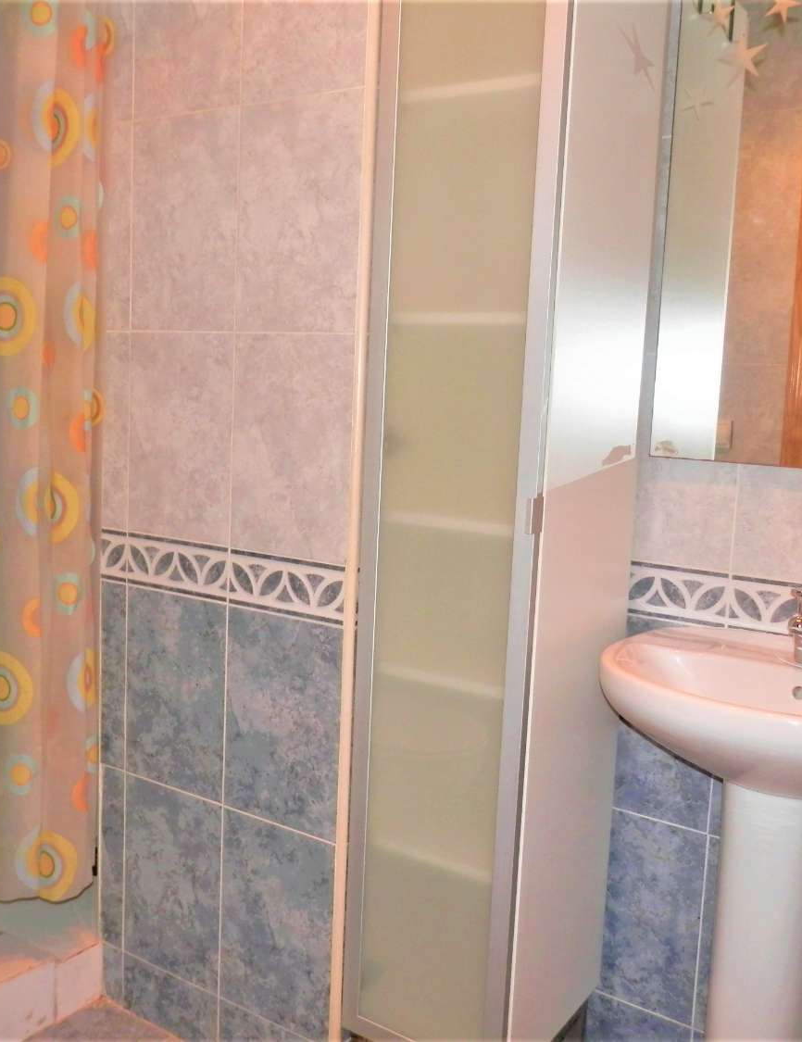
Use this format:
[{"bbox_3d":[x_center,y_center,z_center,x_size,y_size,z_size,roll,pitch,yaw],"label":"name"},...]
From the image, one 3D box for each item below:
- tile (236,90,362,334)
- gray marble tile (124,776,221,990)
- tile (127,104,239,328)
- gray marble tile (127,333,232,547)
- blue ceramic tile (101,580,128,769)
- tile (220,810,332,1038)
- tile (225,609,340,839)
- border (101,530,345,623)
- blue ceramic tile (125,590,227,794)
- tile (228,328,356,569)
[{"bbox_3d":[-0.161,-0.476,1.571,0.239,0.357,0.010,7,8,32],"label":"tile"},{"bbox_3d":[-0.418,0.663,1.844,0.243,0.357,0.010,7,8,32],"label":"gray marble tile"},{"bbox_3d":[-0.373,-0.510,1.731,0.250,0.365,0.010,7,8,32],"label":"tile"},{"bbox_3d":[-0.382,-0.145,1.743,0.243,0.357,0.010,7,8,32],"label":"gray marble tile"},{"bbox_3d":[-0.546,0.296,1.921,0.072,0.365,0.010,7,8,32],"label":"blue ceramic tile"},{"bbox_3d":[-0.219,0.701,1.749,0.245,0.365,0.010,7,8,32],"label":"tile"},{"bbox_3d":[-0.197,0.332,1.672,0.239,0.357,0.010,7,8,32],"label":"tile"},{"bbox_3d":[-0.329,0.091,1.761,0.570,0.099,0.010,7,8,32],"label":"border"},{"bbox_3d":[-0.402,0.307,1.800,0.243,0.357,0.010,7,8,32],"label":"blue ceramic tile"},{"bbox_3d":[-0.177,-0.120,1.615,0.239,0.357,0.010,7,8,32],"label":"tile"}]

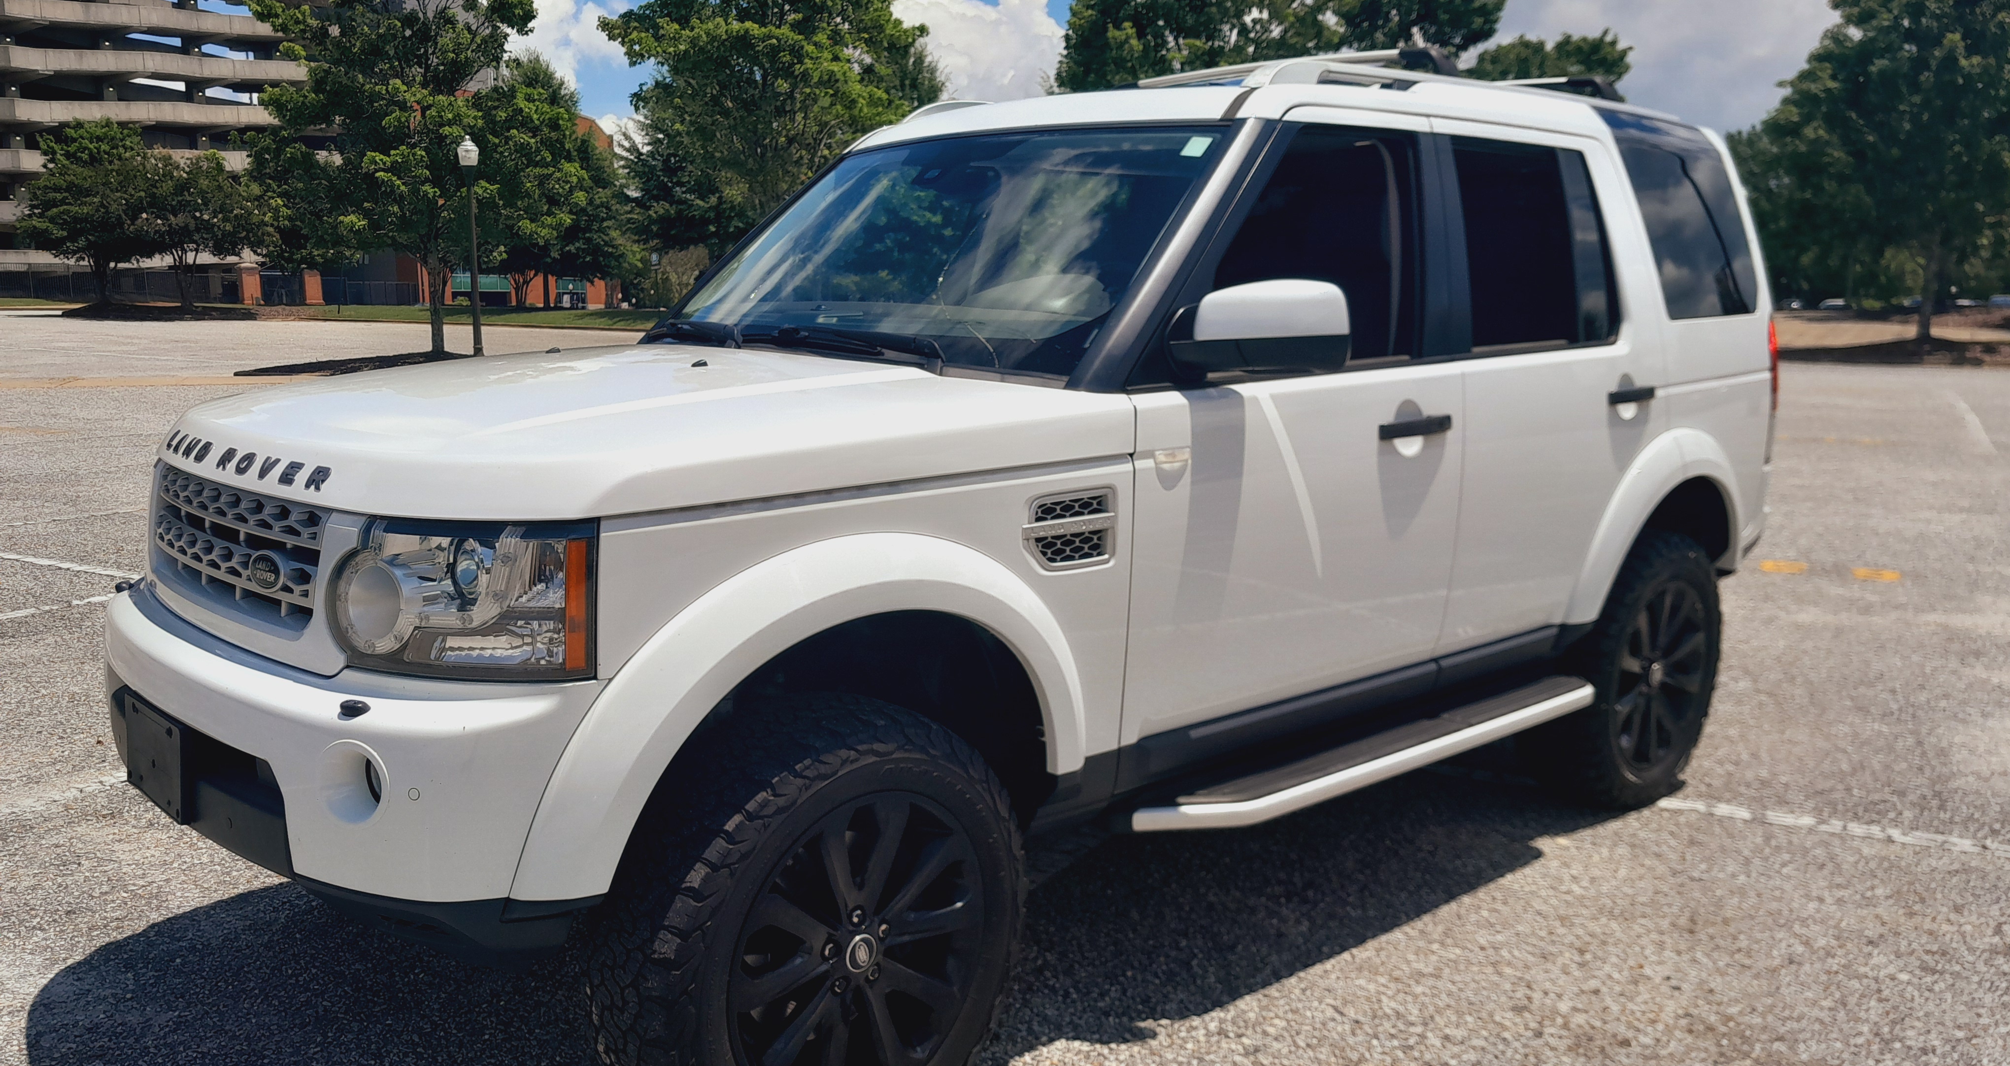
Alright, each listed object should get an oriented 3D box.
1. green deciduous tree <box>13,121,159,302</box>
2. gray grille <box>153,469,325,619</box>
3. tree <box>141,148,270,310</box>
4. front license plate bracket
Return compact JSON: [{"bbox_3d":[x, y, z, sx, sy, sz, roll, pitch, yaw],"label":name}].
[{"bbox_3d":[-32.840,-11.470,56.000,5.000,6.550,4.800,-5,11,-30],"label":"green deciduous tree"},{"bbox_3d":[-1.393,0.014,2.731,0.120,0.213,0.960,-8,13,-41],"label":"gray grille"},{"bbox_3d":[-26.484,-10.078,52.000,4.300,5.450,4.100,-5,11,-27],"label":"tree"},{"bbox_3d":[-1.462,0.391,2.732,0.030,0.172,0.335,-8,13,-41],"label":"front license plate bracket"}]

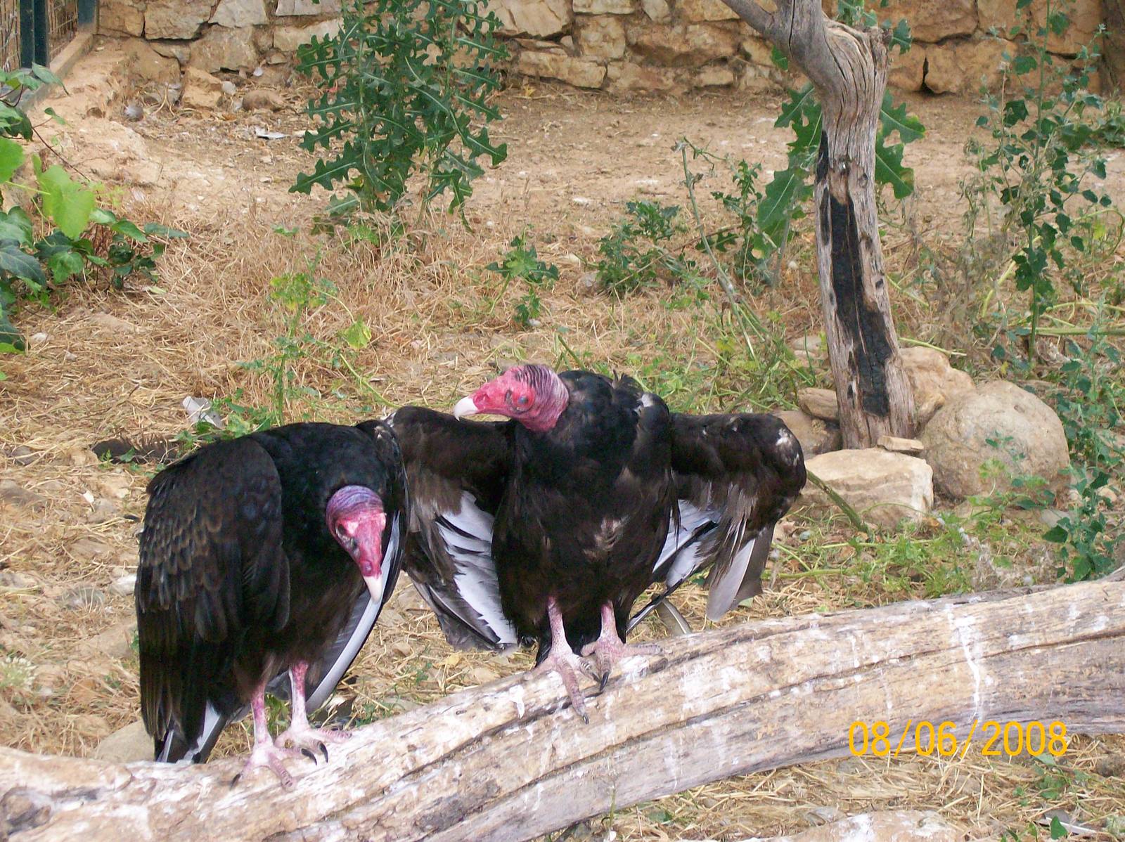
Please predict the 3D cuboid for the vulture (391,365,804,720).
[{"bbox_3d":[0.043,0.108,3.477,0.510,0.440,0.360,0,17,-3],"label":"vulture"}]

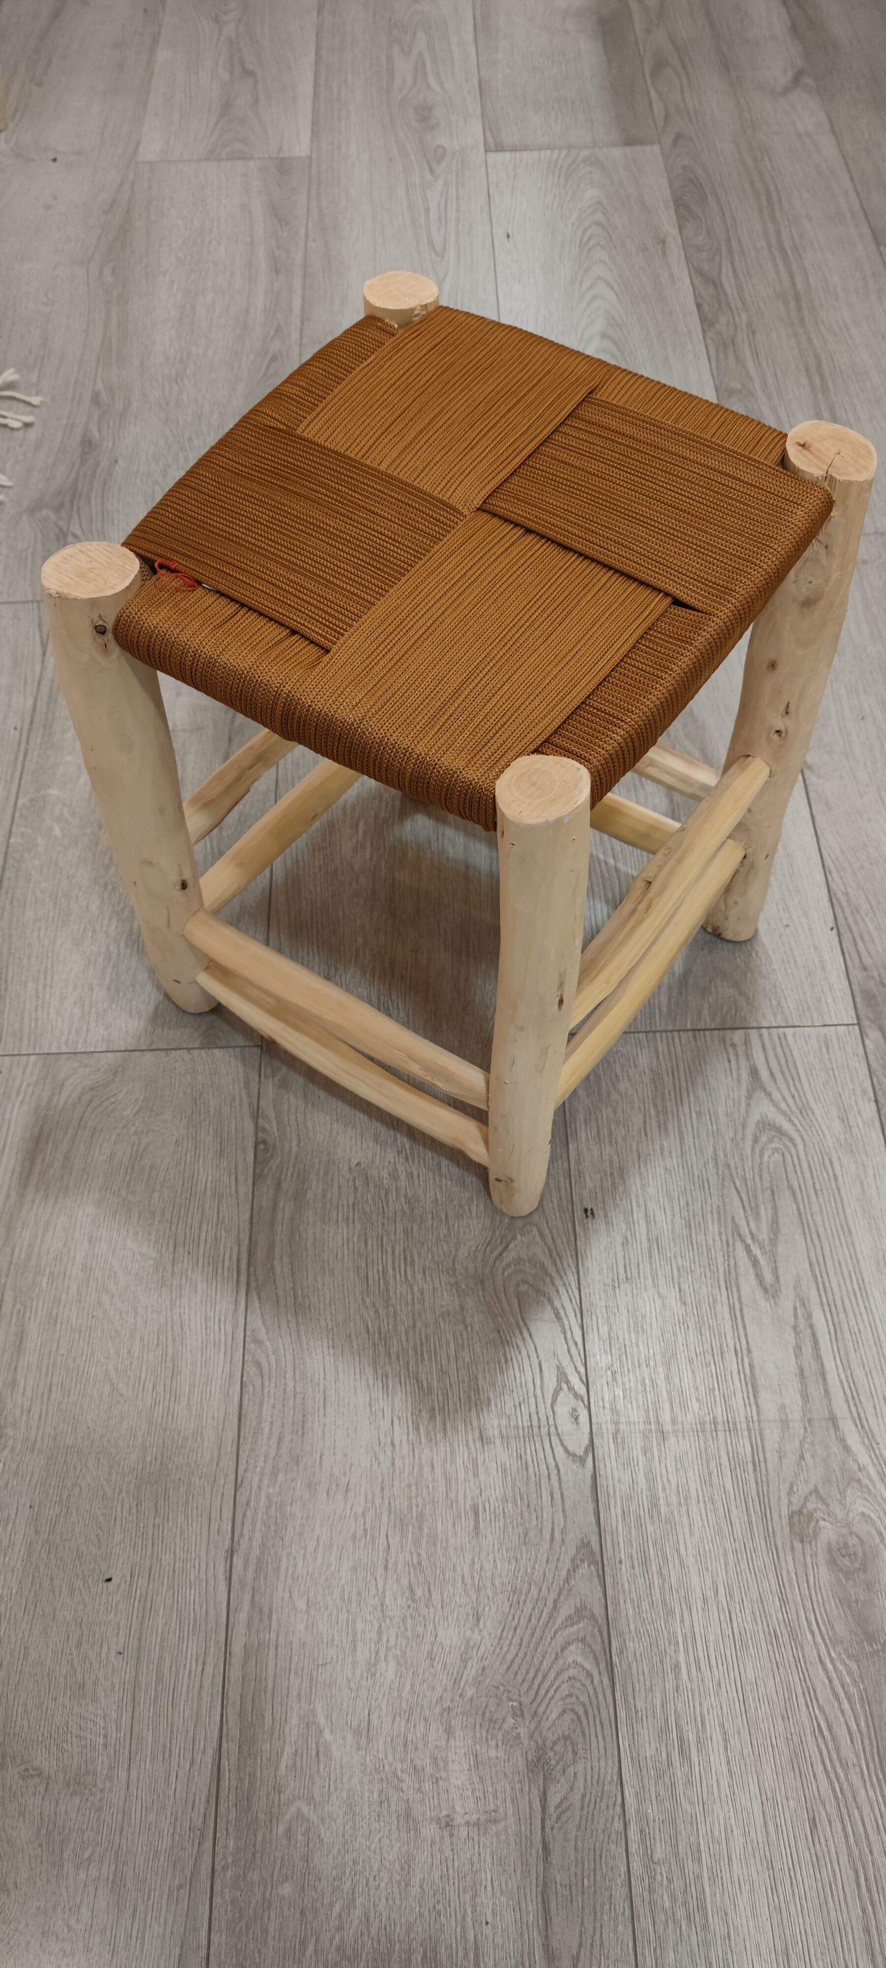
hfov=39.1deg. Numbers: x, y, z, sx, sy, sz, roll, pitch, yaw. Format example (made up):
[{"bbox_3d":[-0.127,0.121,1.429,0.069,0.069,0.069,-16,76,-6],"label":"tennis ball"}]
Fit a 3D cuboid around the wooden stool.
[{"bbox_3d":[0.014,-0.124,0.762,0.315,0.403,0.315,30,64,17],"label":"wooden stool"}]

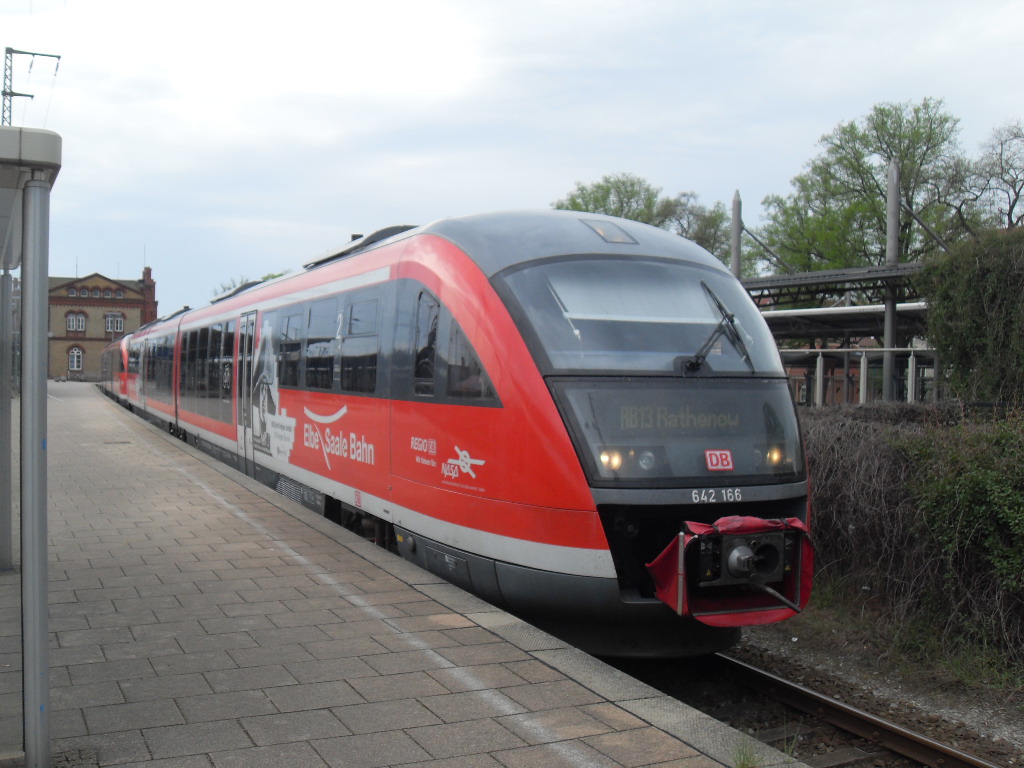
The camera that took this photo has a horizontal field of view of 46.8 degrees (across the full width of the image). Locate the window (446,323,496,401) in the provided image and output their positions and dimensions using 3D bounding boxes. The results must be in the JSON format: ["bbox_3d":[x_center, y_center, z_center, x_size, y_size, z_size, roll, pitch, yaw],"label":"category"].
[{"bbox_3d":[-0.315,-0.186,9.366,0.100,0.640,0.780,0,1,-32],"label":"window"}]

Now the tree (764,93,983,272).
[{"bbox_3d":[15.710,-5.382,52.000,9.500,14.328,9.000,1,1,17],"label":"tree"}]

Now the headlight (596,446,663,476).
[{"bbox_3d":[0.820,0.548,8.379,0.490,0.210,0.180,0,1,-22],"label":"headlight"}]

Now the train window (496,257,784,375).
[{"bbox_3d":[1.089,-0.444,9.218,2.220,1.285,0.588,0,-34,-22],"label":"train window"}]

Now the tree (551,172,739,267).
[{"bbox_3d":[7.278,-5.044,65.000,10.000,13.147,9.000,1,1,6],"label":"tree"}]

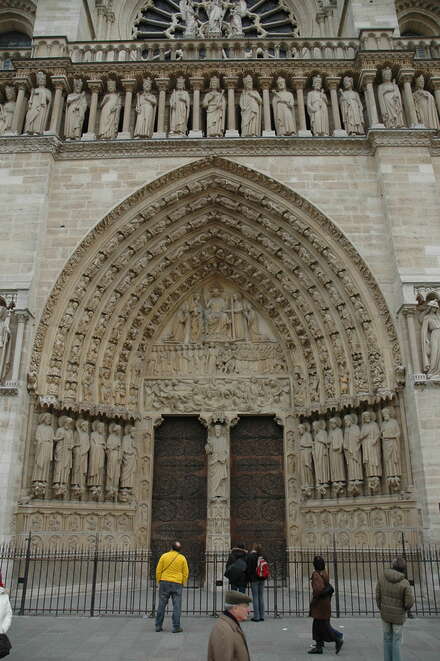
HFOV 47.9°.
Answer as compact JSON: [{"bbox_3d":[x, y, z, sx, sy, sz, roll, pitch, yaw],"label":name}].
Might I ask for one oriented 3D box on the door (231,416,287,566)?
[{"bbox_3d":[1.359,5.873,17.419,1.930,5.701,0.200,0,-20,1],"label":"door"}]

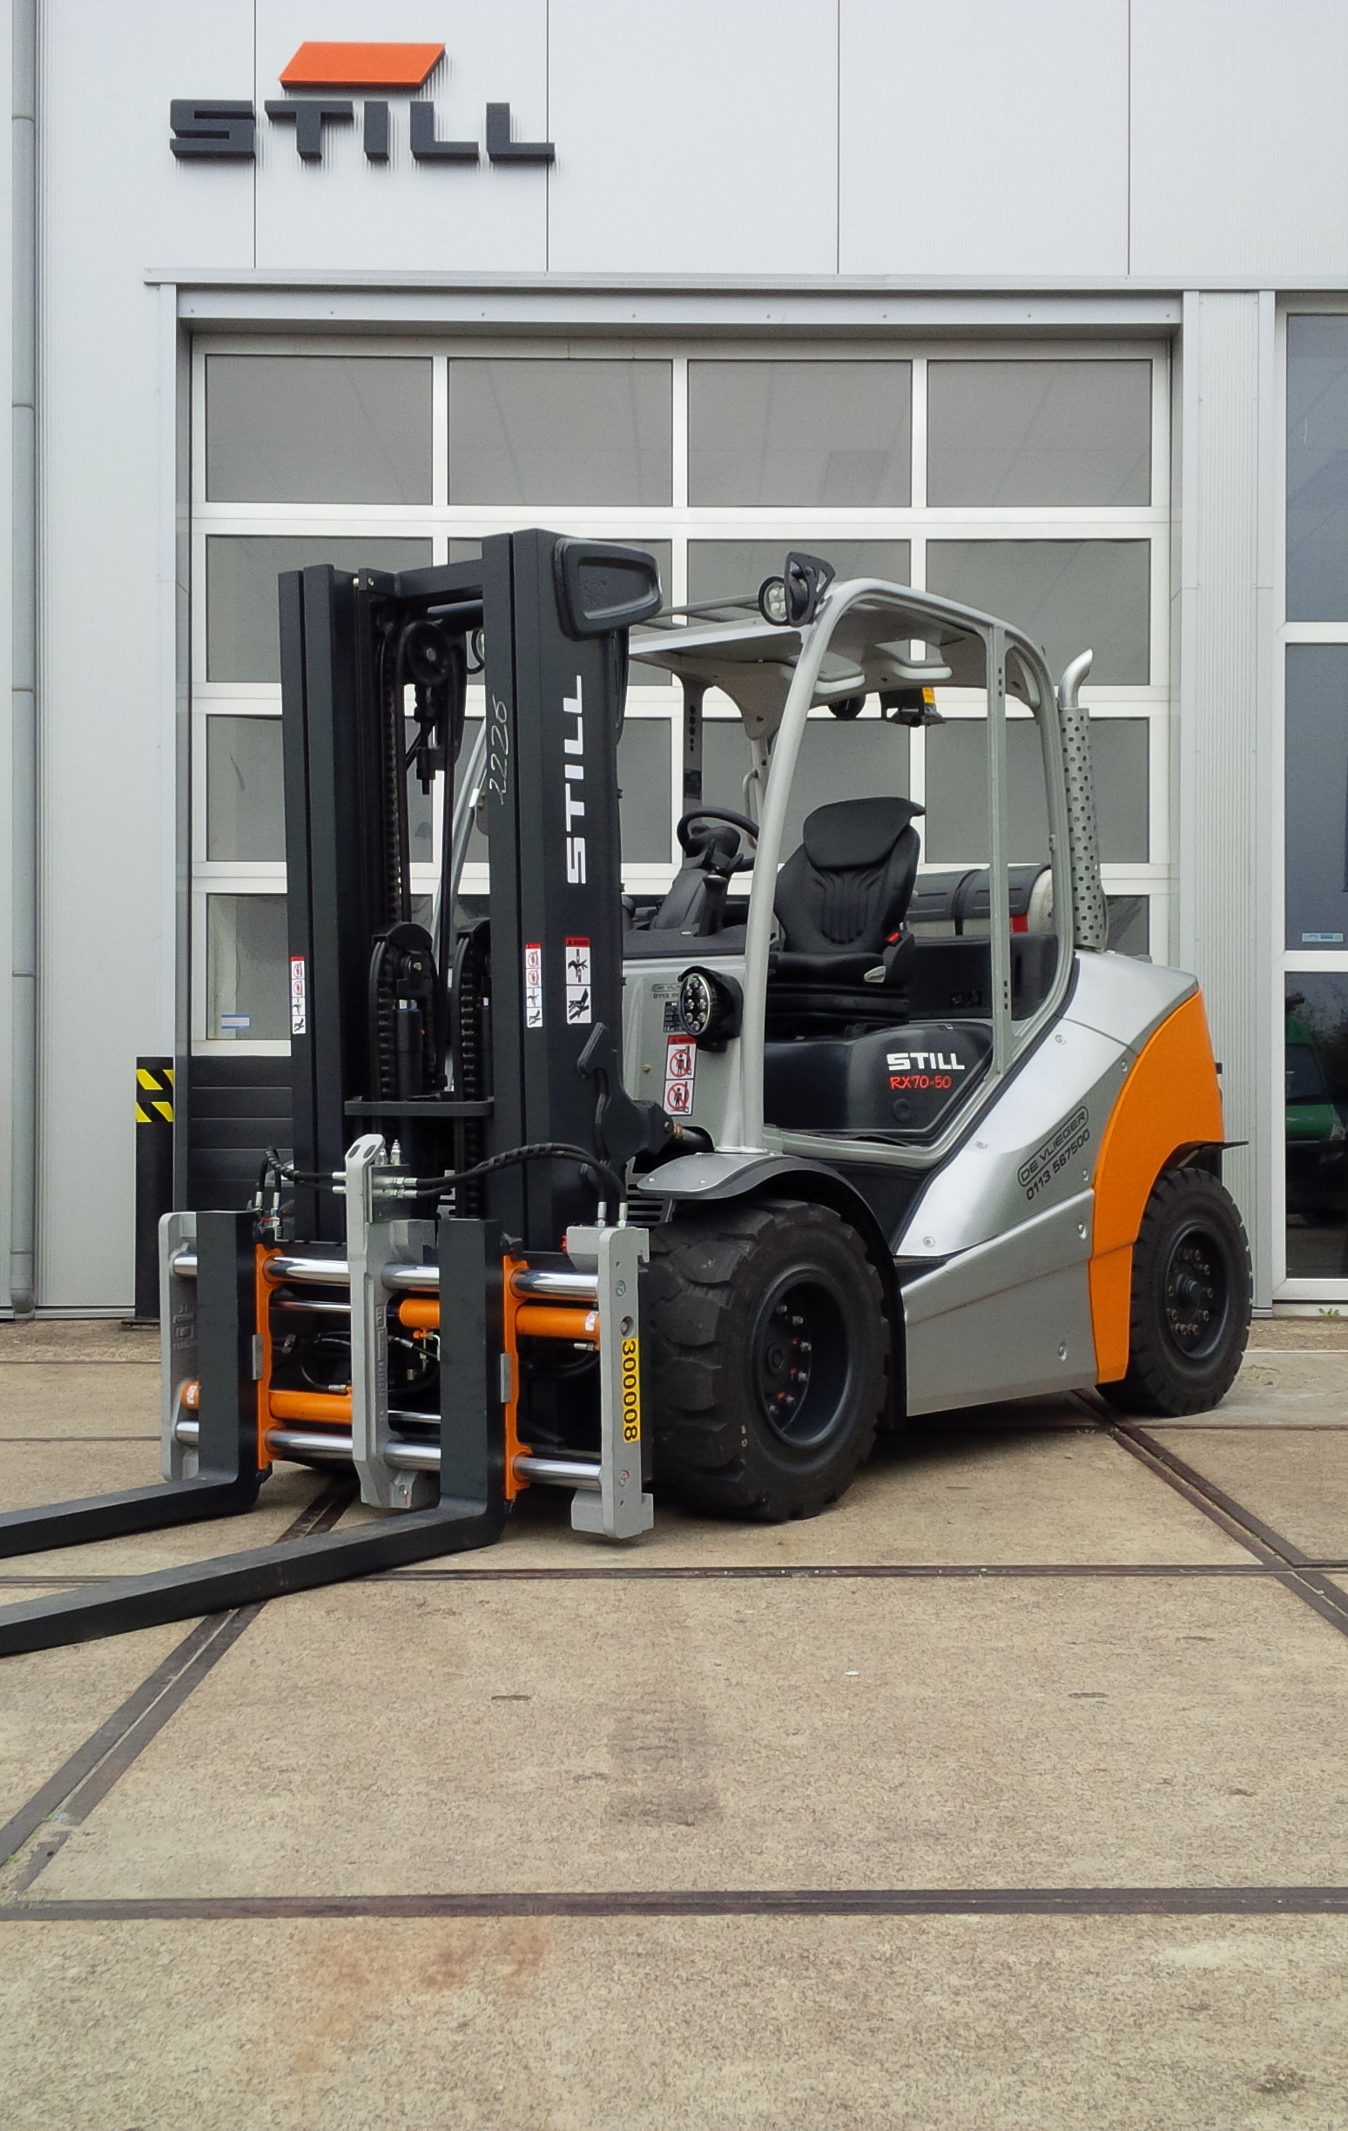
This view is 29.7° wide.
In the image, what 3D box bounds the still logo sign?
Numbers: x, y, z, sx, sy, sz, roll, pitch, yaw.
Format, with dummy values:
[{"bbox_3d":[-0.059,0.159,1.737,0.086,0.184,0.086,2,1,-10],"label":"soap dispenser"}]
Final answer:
[{"bbox_3d":[-1.283,-3.985,10.490,1.575,0.460,0.100,0,0,0],"label":"still logo sign"}]

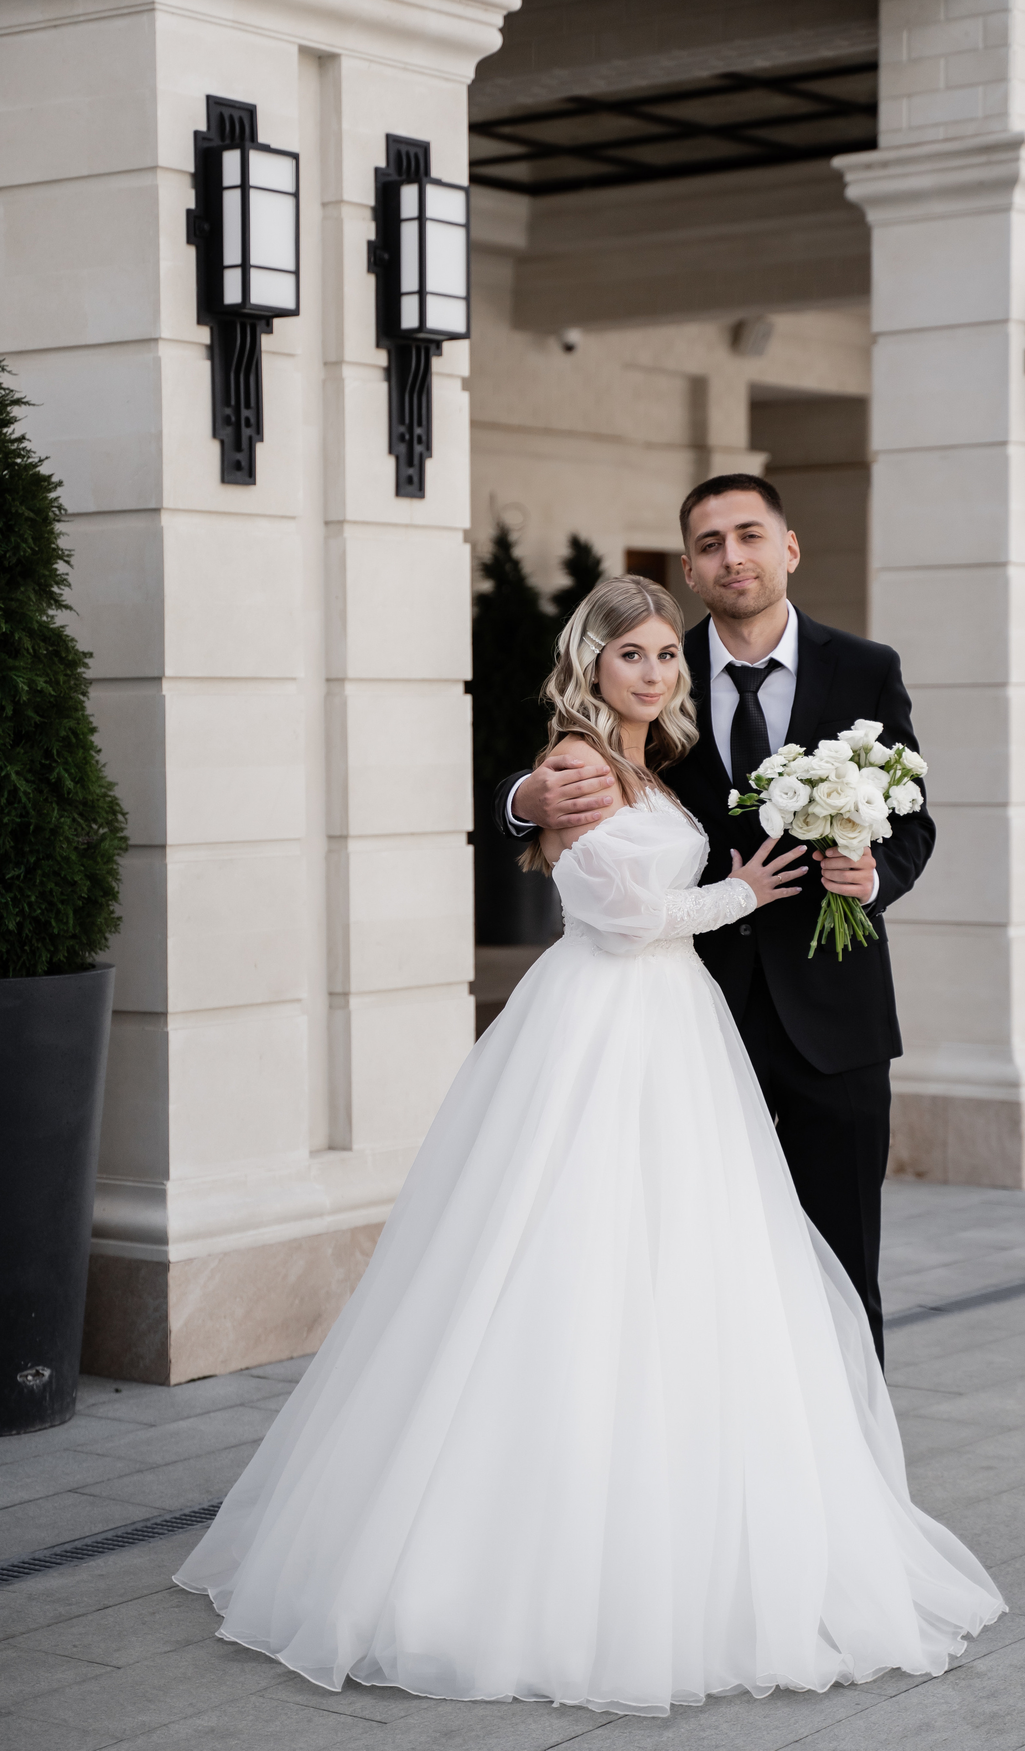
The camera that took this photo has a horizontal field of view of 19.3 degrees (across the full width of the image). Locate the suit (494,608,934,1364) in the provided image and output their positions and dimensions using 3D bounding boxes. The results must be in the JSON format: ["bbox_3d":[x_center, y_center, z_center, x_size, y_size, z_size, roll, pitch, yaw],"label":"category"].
[{"bbox_3d":[0.353,0.337,5.194,0.740,1.600,0.470,0,3,6],"label":"suit"}]

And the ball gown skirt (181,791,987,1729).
[{"bbox_3d":[0.124,0.521,4.962,1.360,1.300,1.360,1,3,32],"label":"ball gown skirt"}]

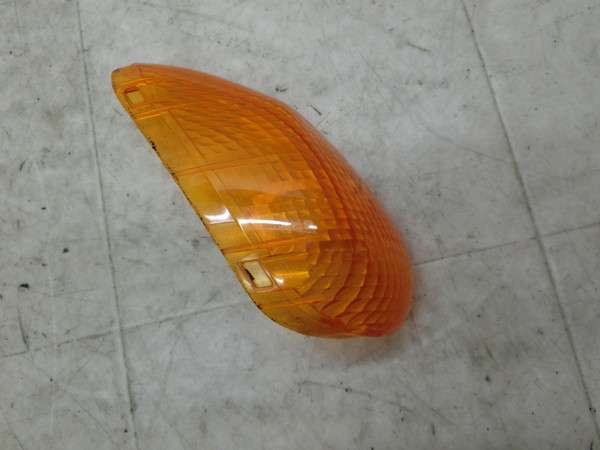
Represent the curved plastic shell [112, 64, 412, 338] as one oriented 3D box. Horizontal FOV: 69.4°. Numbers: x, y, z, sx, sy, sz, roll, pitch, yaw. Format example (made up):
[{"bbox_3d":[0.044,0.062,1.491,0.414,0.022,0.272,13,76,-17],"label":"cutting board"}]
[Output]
[{"bbox_3d":[-0.028,-0.032,0.279,0.105,0.072,0.260,-41,78,1],"label":"curved plastic shell"}]

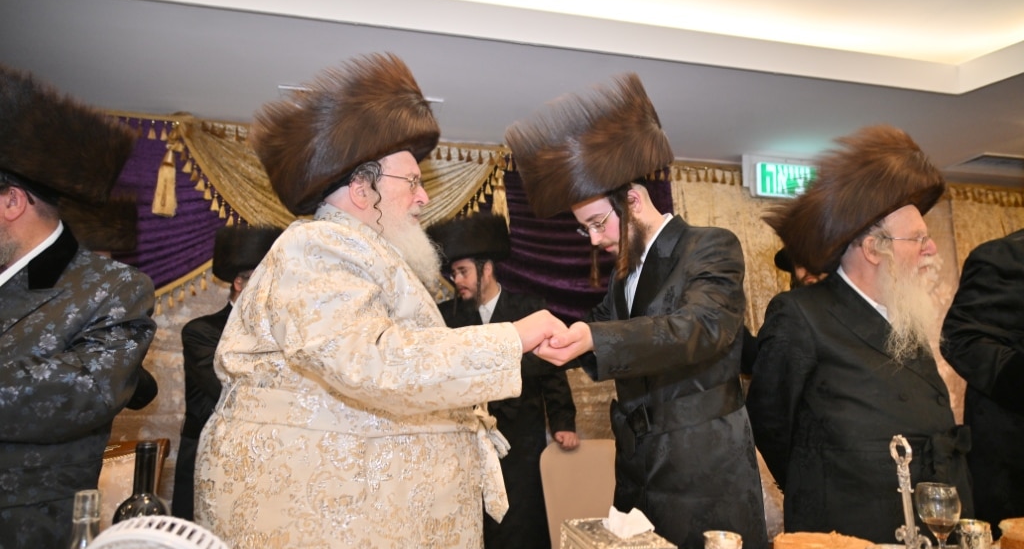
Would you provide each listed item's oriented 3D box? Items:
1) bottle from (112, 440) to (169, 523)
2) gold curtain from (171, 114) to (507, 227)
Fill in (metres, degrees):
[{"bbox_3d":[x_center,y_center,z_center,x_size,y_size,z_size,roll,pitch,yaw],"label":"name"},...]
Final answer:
[{"bbox_3d":[-0.489,0.373,0.892,0.077,0.305,0.077,0,-9,0],"label":"bottle"},{"bbox_3d":[-0.762,-0.396,3.210,1.517,0.588,0.130,2,-9,-14],"label":"gold curtain"}]

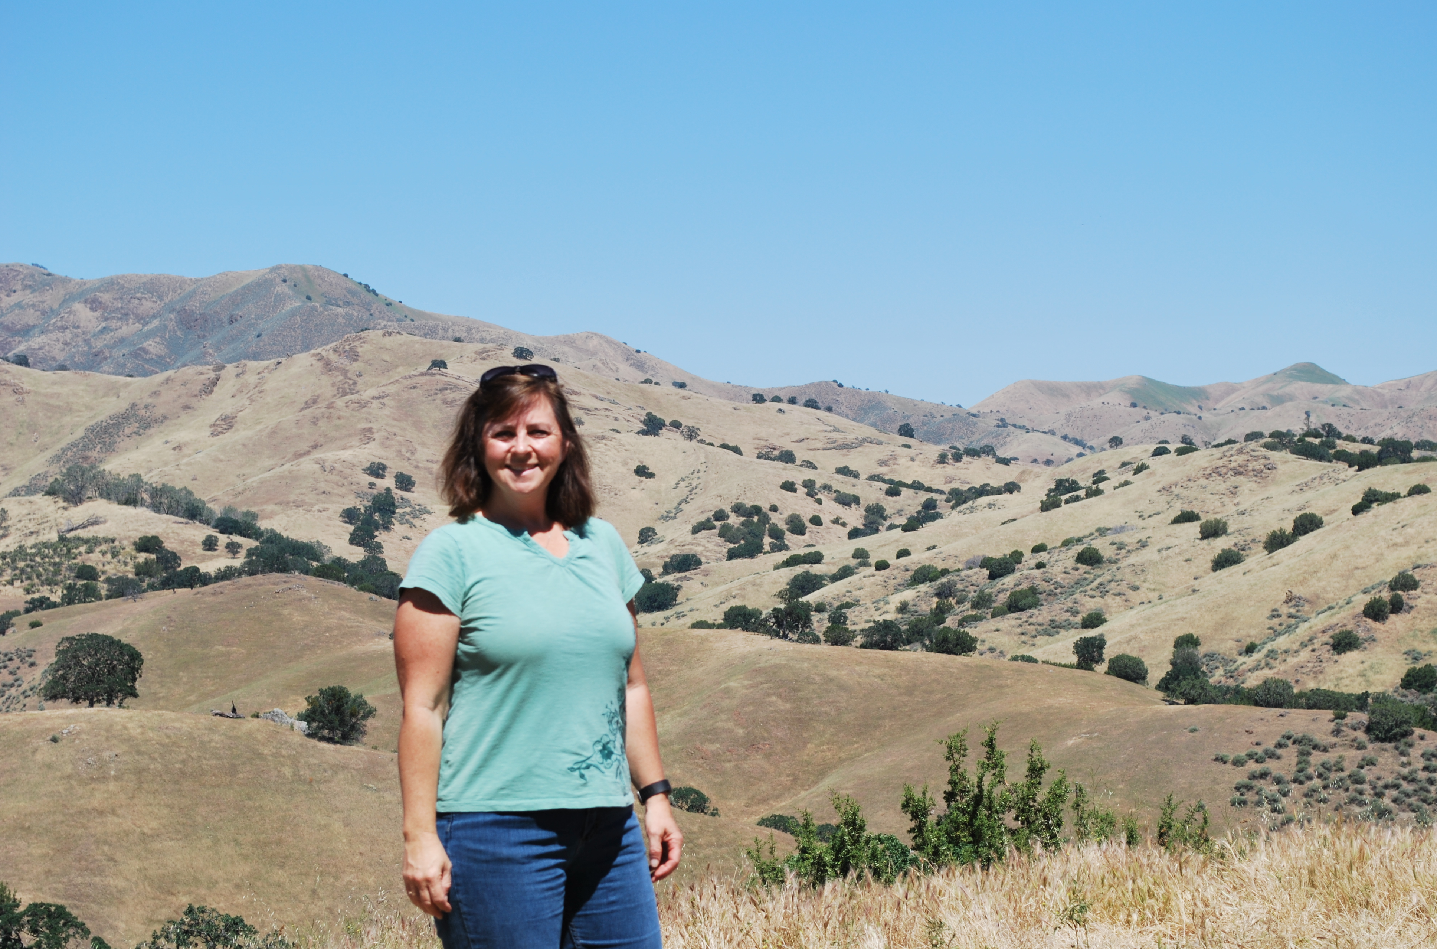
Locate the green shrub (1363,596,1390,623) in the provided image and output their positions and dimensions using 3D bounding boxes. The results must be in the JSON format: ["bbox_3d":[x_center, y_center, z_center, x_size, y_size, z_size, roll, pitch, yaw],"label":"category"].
[{"bbox_3d":[64.250,13.150,320.000,2.740,2.630,2.470,0,0,0],"label":"green shrub"}]

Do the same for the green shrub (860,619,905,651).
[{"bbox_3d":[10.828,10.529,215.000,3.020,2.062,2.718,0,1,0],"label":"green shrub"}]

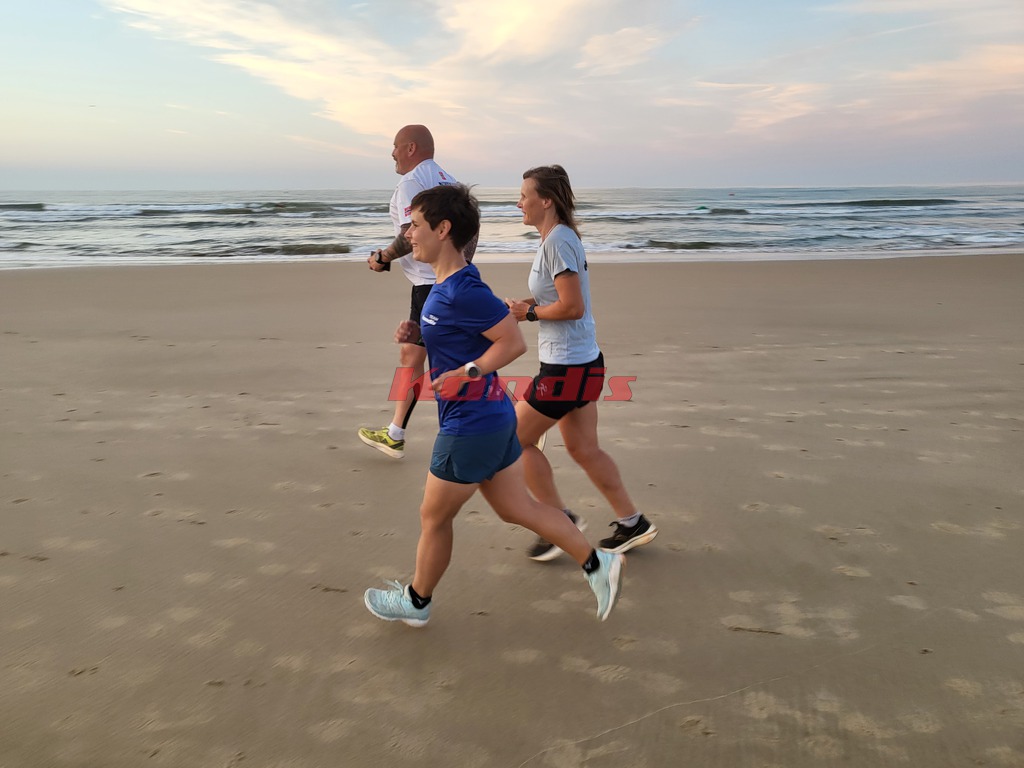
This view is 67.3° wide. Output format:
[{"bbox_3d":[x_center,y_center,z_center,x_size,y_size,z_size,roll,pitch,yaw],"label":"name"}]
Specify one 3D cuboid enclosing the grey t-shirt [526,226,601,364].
[{"bbox_3d":[0.203,-0.354,2.975,0.245,0.540,0.430,-7,14,5],"label":"grey t-shirt"}]

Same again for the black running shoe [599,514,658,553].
[{"bbox_3d":[0.495,0.633,3.257,0.263,0.110,0.100,-19,12,8],"label":"black running shoe"}]

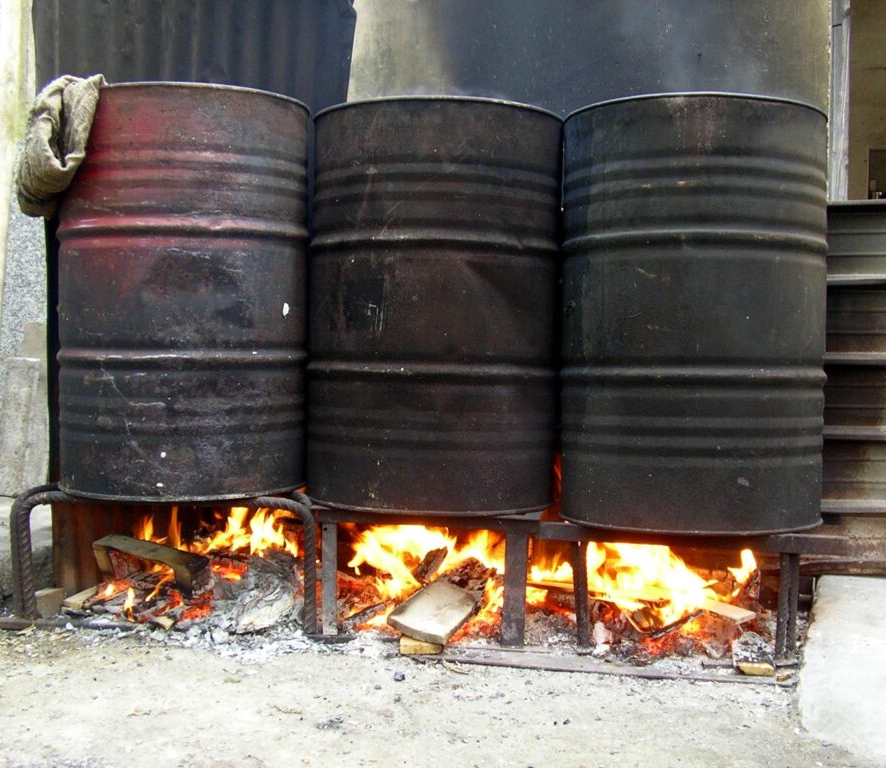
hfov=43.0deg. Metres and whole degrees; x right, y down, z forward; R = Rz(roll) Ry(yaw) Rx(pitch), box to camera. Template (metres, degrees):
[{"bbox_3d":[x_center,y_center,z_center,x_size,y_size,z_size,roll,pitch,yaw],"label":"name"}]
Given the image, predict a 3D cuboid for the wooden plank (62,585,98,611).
[{"bbox_3d":[-0.846,0.501,2.640,0.042,0.018,0.160,0,2,-4],"label":"wooden plank"}]

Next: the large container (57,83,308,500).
[{"bbox_3d":[-0.617,-0.207,2.692,0.592,0.889,0.592,0,2,0],"label":"large container"}]

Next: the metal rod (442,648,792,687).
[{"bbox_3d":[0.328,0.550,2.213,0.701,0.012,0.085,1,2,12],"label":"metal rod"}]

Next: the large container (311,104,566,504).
[{"bbox_3d":[-0.017,-0.173,2.679,0.592,0.889,0.592,1,2,0],"label":"large container"}]

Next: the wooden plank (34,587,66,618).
[{"bbox_3d":[-0.914,0.506,2.605,0.028,0.050,0.080,1,2,17],"label":"wooden plank"}]

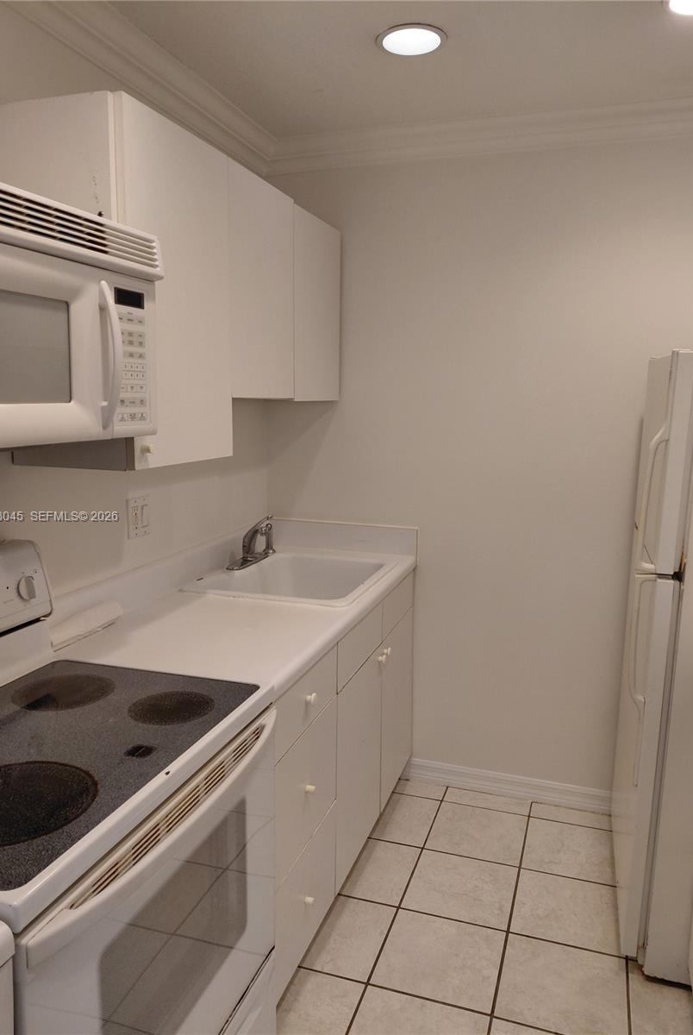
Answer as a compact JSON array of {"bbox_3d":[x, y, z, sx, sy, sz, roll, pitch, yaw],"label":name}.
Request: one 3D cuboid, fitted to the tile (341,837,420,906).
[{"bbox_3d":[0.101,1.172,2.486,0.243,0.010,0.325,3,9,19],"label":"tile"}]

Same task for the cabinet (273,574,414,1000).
[{"bbox_3d":[-0.253,0.726,2.451,0.623,0.879,1.378,3,9,19],"label":"cabinet"}]

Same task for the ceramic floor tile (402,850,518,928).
[{"bbox_3d":[0.366,1.168,2.358,0.314,0.010,0.314,3,9,19],"label":"ceramic floor tile"}]

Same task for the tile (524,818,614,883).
[{"bbox_3d":[0.785,1.158,2.594,0.325,0.010,0.325,3,9,19],"label":"tile"}]

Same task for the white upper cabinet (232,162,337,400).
[{"bbox_3d":[-0.318,-0.705,2.476,0.319,0.626,0.894,3,9,19],"label":"white upper cabinet"}]

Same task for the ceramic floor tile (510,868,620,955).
[{"bbox_3d":[0.671,1.185,2.255,0.314,0.010,0.314,3,9,19],"label":"ceramic floor tile"}]

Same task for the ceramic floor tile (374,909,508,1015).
[{"bbox_3d":[0.262,1.213,2.057,0.314,0.010,0.314,3,9,19],"label":"ceramic floor tile"}]

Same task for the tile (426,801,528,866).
[{"bbox_3d":[0.470,1.123,2.659,0.314,0.010,0.314,3,9,19],"label":"tile"}]

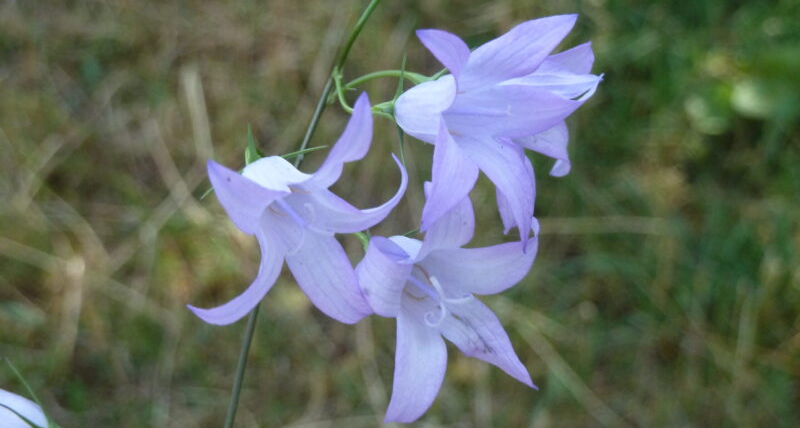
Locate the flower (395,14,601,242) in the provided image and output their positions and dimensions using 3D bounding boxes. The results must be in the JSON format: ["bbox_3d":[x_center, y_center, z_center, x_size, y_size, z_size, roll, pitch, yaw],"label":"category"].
[{"bbox_3d":[0.014,-0.013,0.200,0.028,0.037,0.036,6,33,40],"label":"flower"}]

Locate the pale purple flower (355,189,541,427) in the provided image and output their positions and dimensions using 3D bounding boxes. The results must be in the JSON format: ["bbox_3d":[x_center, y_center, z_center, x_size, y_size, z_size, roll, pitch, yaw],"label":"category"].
[{"bbox_3d":[0.006,0.014,0.200,0.034,0.037,0.025,-15,24,-19],"label":"pale purple flower"}]

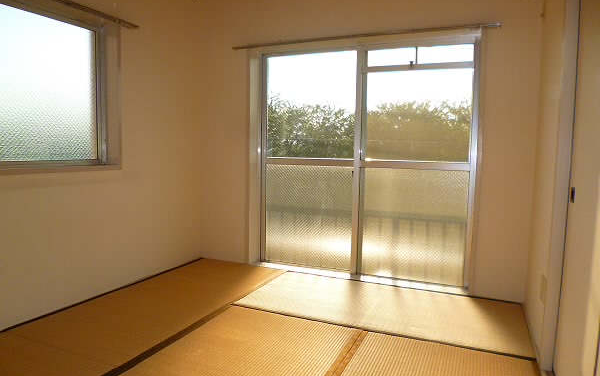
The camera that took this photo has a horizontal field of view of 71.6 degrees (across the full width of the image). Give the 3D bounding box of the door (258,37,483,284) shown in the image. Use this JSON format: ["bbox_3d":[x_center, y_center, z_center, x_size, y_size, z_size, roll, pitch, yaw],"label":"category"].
[{"bbox_3d":[0.445,-0.202,3.304,1.704,1.801,0.090,3,5,23],"label":"door"}]

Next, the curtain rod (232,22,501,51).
[{"bbox_3d":[0.368,-1.109,3.088,2.033,0.030,0.070,3,5,23],"label":"curtain rod"}]

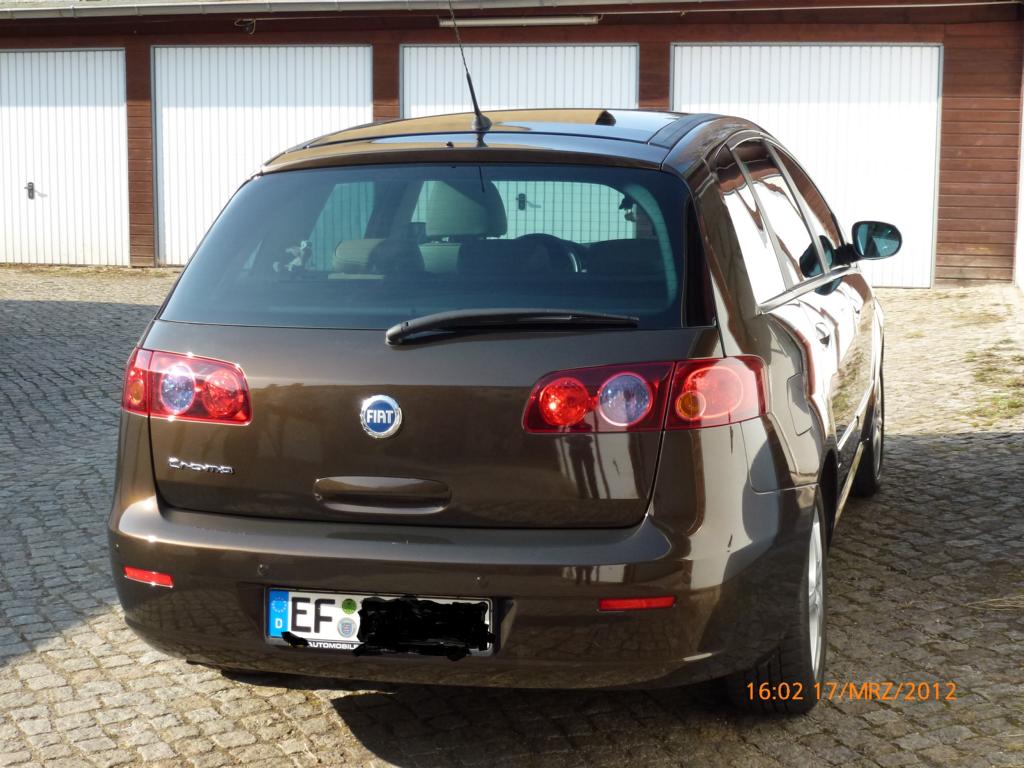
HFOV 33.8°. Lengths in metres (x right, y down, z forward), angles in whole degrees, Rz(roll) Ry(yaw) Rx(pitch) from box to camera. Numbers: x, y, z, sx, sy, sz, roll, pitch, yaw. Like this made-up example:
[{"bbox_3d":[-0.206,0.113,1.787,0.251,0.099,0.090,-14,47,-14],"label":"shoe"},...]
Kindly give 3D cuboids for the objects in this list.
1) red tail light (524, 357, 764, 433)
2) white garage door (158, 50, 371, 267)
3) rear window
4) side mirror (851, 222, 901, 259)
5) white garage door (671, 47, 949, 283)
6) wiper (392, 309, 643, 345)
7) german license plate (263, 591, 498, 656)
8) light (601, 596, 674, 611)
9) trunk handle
[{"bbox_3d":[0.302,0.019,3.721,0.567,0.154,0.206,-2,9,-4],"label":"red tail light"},{"bbox_3d":[-2.388,-2.157,16.137,2.199,2.125,0.080,2,8,12],"label":"white garage door"},{"bbox_3d":[-0.206,-0.316,3.978,1.276,0.102,0.573,1,53,16],"label":"rear window"},{"bbox_3d":[1.346,-0.530,6.195,0.190,0.155,0.110,2,9,21],"label":"side mirror"},{"bbox_3d":[2.596,-1.957,15.106,2.375,2.125,0.080,2,8,12],"label":"white garage door"},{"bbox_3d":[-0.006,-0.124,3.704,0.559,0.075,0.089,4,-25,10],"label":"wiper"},{"bbox_3d":[-0.296,0.526,3.720,0.530,0.125,0.020,1,6,16],"label":"german license plate"},{"bbox_3d":[0.269,0.464,3.592,0.163,0.027,0.025,-2,9,-4],"label":"light"},{"bbox_3d":[-0.285,0.245,3.740,0.322,0.082,0.040,1,5,16],"label":"trunk handle"}]

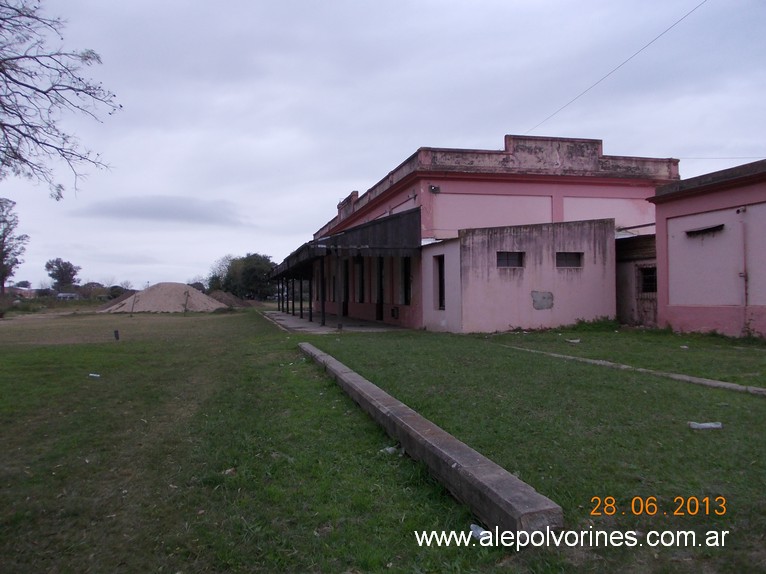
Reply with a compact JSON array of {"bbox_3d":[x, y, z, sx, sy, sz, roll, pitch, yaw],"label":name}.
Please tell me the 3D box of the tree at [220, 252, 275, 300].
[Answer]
[{"bbox_3d":[-30.287,-2.260,140.000,12.883,11.075,12.883,-1,-1,-12],"label":"tree"}]

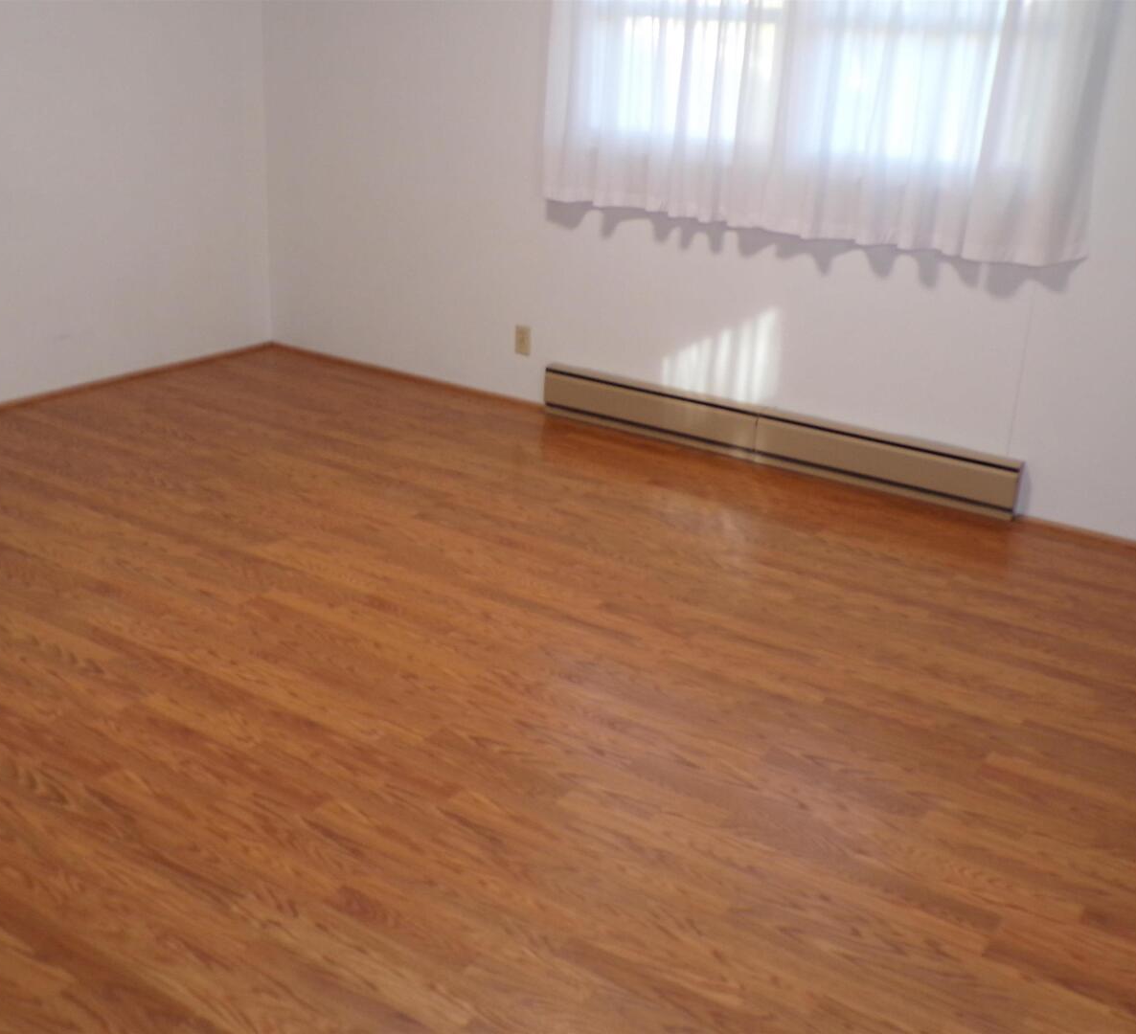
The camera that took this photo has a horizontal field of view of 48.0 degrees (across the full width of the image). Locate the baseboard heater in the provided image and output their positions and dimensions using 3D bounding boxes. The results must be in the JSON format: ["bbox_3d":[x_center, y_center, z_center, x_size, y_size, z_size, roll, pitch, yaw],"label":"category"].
[{"bbox_3d":[0.691,-0.296,4.564,1.825,0.187,0.065,16,24,29],"label":"baseboard heater"}]

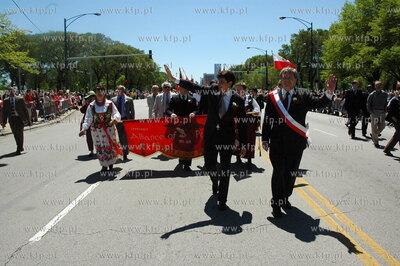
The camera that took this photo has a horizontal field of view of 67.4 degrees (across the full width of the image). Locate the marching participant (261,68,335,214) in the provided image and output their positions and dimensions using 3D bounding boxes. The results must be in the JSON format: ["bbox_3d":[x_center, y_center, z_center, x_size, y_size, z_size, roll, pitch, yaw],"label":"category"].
[{"bbox_3d":[1.149,0.119,3.570,0.840,1.760,0.550,1,8,11],"label":"marching participant"}]

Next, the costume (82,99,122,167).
[{"bbox_3d":[-1.982,0.010,6.094,0.760,1.360,0.550,-2,7,-6],"label":"costume"}]

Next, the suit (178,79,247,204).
[{"bbox_3d":[0.163,0.098,3.920,0.850,1.600,0.600,1,8,11],"label":"suit"}]

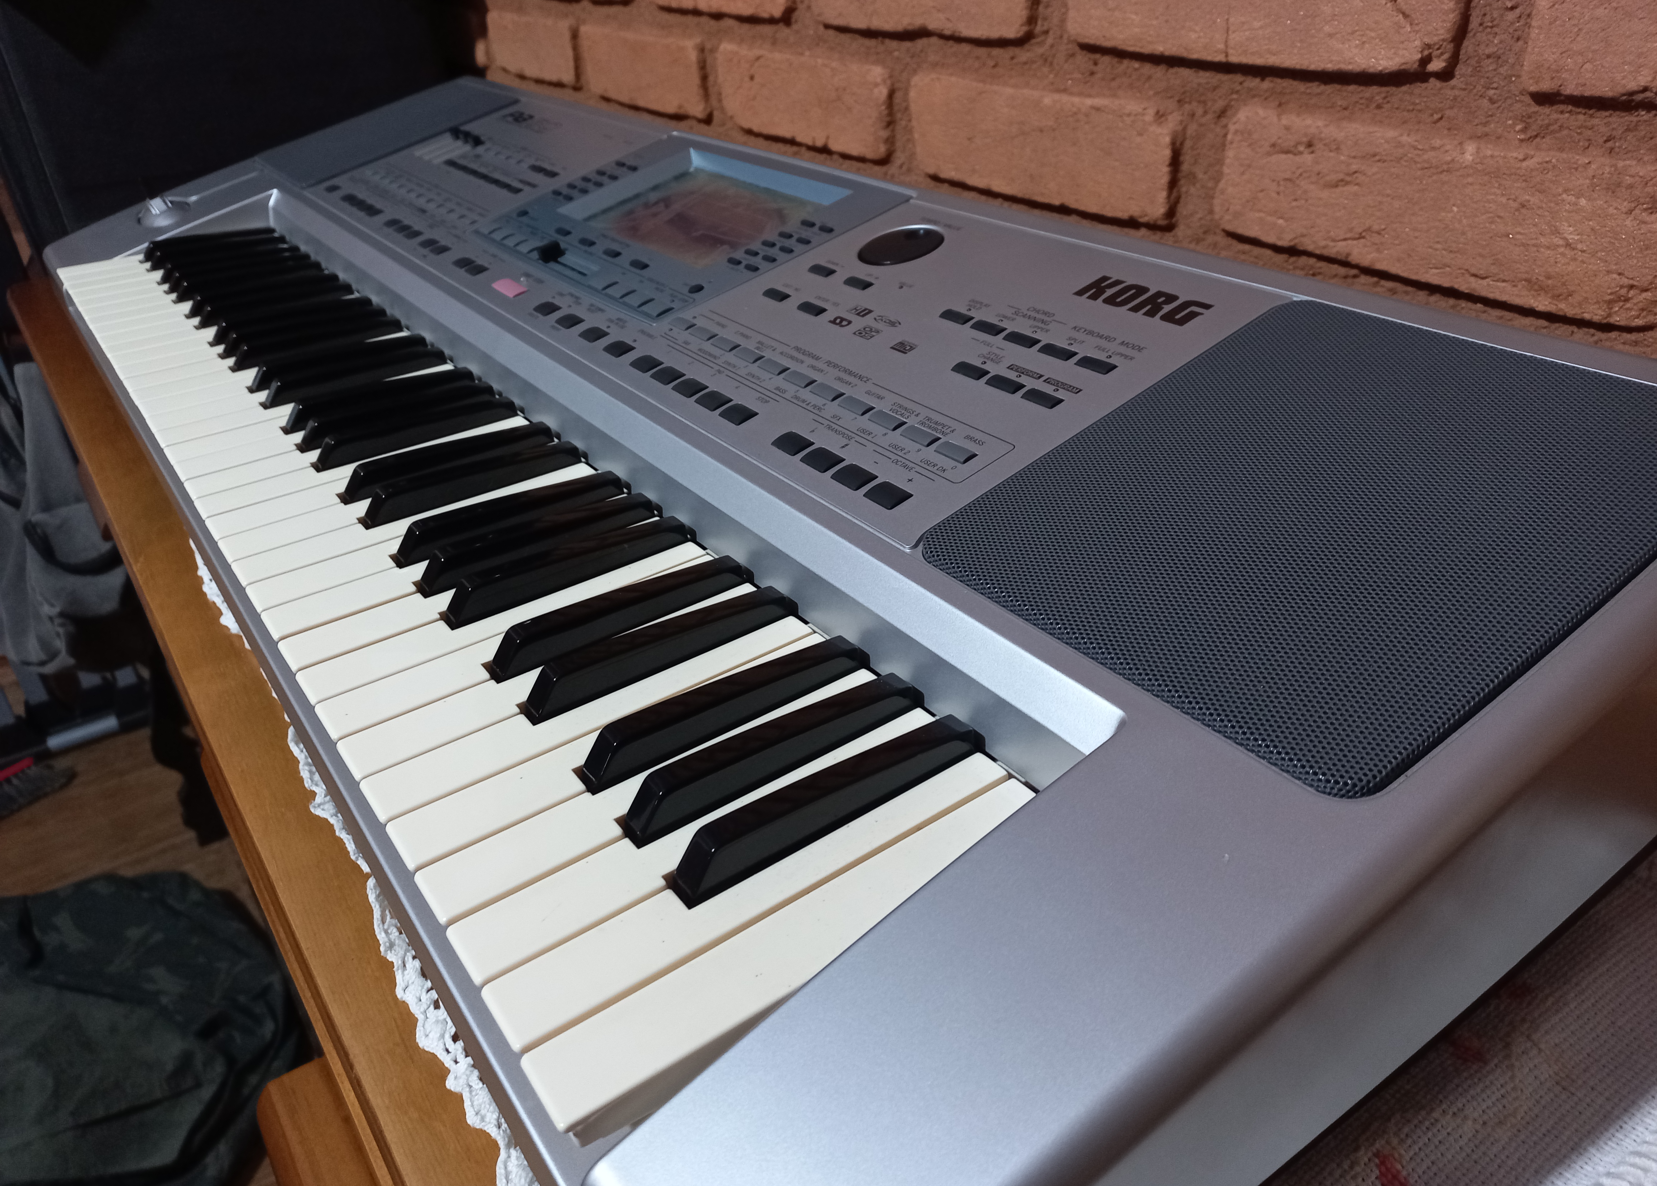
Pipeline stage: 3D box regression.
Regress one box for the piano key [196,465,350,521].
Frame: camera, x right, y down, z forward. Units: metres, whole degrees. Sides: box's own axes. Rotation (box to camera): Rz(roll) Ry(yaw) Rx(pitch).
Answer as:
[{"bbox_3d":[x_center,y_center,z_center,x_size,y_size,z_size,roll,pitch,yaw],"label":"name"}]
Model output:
[{"bbox_3d":[-0.206,-0.055,0.544,0.146,0.013,0.022,-23,37,-28],"label":"piano key"}]

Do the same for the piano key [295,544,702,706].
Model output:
[{"bbox_3d":[-0.111,0.011,0.426,0.145,0.013,0.023,-23,37,-28],"label":"piano key"}]

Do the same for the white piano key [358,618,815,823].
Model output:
[{"bbox_3d":[-0.070,0.040,0.377,0.146,0.013,0.022,-23,37,-28],"label":"white piano key"}]

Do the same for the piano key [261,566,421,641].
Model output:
[{"bbox_3d":[-0.138,-0.008,0.459,0.145,0.013,0.023,-23,37,-28],"label":"piano key"}]

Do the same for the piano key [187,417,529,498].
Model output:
[{"bbox_3d":[-0.220,-0.064,0.559,0.145,0.013,0.023,-23,37,-28],"label":"piano key"}]

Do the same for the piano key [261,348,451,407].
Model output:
[{"bbox_3d":[-0.246,-0.115,0.622,0.096,0.015,0.012,-23,37,-28],"label":"piano key"}]

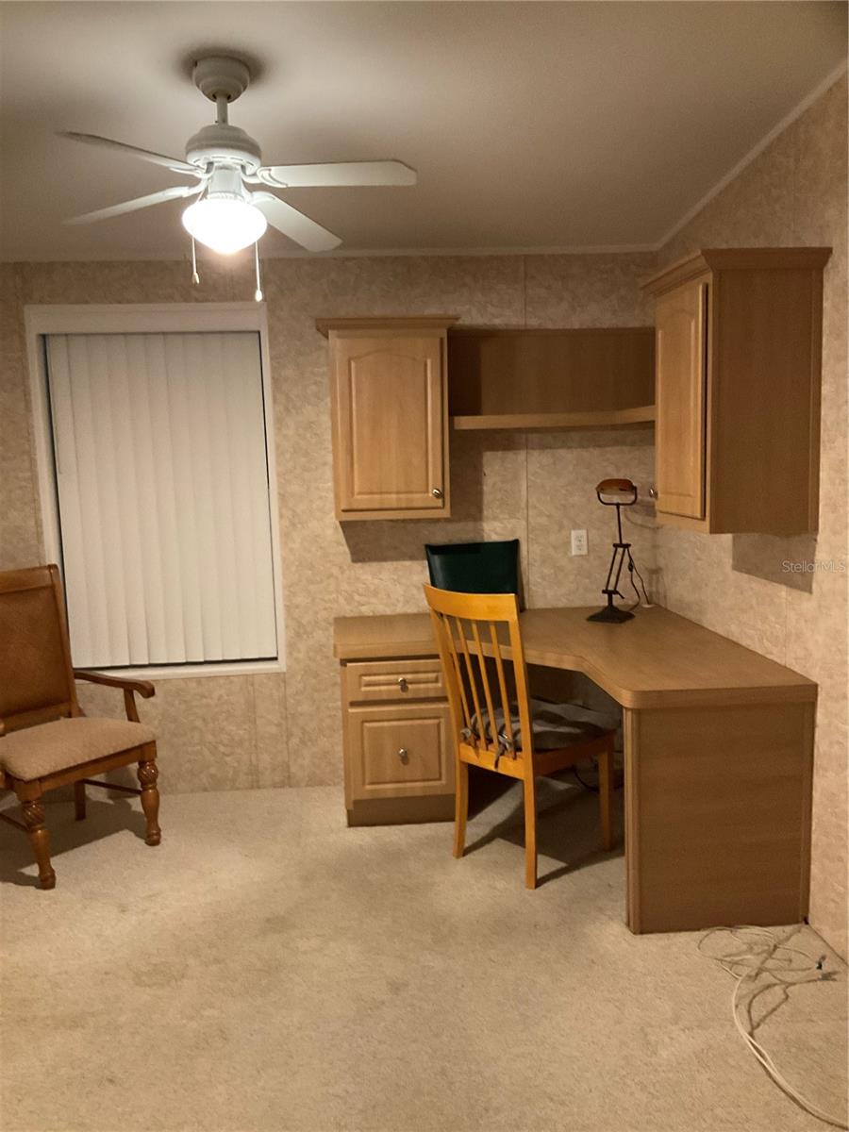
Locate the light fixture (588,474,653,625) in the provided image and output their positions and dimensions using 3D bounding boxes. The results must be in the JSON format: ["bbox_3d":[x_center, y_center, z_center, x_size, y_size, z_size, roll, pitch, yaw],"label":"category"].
[{"bbox_3d":[0.814,-0.076,4.017,0.185,0.586,0.270,3,8,34],"label":"light fixture"}]

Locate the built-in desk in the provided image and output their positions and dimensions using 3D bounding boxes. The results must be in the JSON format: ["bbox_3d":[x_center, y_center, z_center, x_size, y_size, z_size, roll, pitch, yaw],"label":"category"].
[{"bbox_3d":[0.392,0.667,3.558,1.464,0.759,1.505,-2,7,-4],"label":"built-in desk"}]

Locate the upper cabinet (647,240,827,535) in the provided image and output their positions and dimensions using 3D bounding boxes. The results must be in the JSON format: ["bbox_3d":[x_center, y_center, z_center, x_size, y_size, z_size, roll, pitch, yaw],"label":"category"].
[{"bbox_3d":[0.937,-0.516,2.958,0.369,0.789,0.598,-2,7,-4],"label":"upper cabinet"}]

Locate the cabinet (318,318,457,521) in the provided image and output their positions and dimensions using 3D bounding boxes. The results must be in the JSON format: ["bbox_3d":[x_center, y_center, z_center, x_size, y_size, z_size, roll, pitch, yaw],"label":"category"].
[{"bbox_3d":[-0.142,-0.601,3.949,0.562,0.791,0.366,-2,7,-4],"label":"cabinet"}]

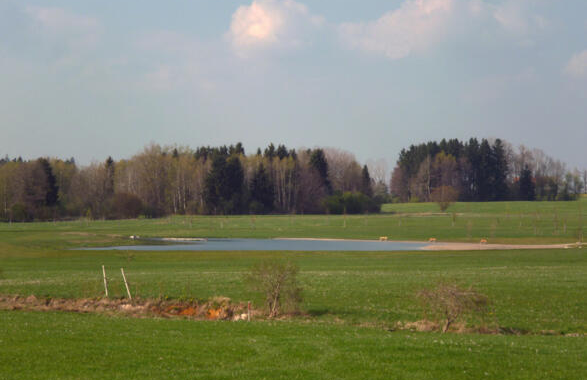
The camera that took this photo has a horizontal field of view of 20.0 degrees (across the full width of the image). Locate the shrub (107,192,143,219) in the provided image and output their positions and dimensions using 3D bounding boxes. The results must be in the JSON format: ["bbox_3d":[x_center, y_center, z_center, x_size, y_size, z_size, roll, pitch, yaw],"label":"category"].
[{"bbox_3d":[-45.733,4.245,455.000,9.859,7.120,8.873,0,-1,0],"label":"shrub"}]

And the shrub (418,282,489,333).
[{"bbox_3d":[5.778,4.243,60.000,2.528,1.806,2.401,0,-1,0],"label":"shrub"}]

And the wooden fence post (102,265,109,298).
[{"bbox_3d":[-8.034,3.910,71.000,0.100,1.430,0.100,-7,-1,0],"label":"wooden fence post"}]

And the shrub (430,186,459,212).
[{"bbox_3d":[40.897,2.573,450.000,7.584,7.042,7.584,0,-1,0],"label":"shrub"}]

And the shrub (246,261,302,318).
[{"bbox_3d":[-0.755,3.952,66.000,2.224,2.304,2.113,0,-1,0],"label":"shrub"}]

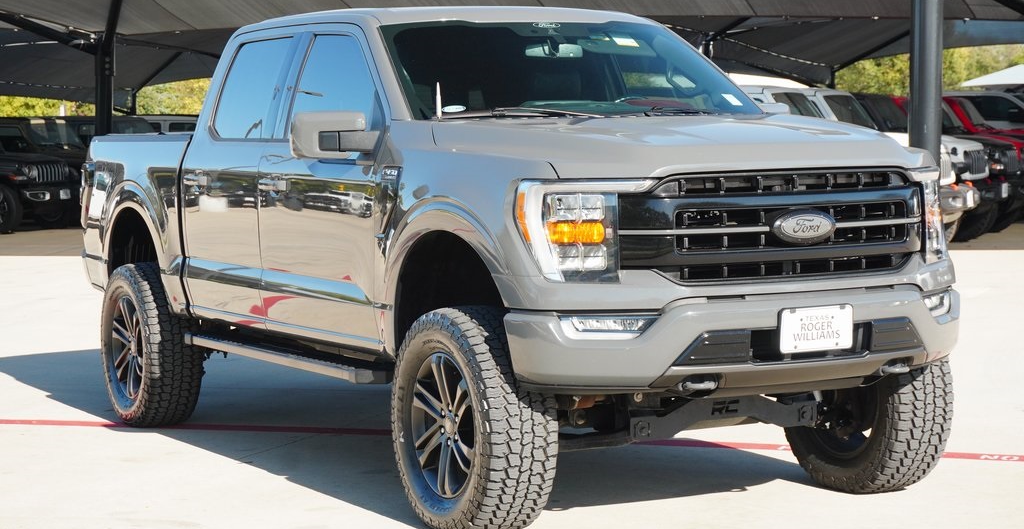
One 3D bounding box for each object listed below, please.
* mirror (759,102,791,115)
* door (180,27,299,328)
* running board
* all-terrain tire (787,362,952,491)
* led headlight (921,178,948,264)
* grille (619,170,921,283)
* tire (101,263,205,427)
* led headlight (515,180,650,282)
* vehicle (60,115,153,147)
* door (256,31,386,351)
[{"bbox_3d":[1.166,-0.607,9.212,0.265,0.200,0.180,-3,4,-28],"label":"mirror"},{"bbox_3d":[-1.241,-0.404,9.641,0.270,1.345,1.060,-3,4,-28],"label":"door"},{"bbox_3d":[-1.018,0.394,9.197,0.180,0.075,2.050,-3,4,-28],"label":"running board"},{"bbox_3d":[1.423,0.501,8.449,0.295,0.846,0.846,-3,4,-28],"label":"all-terrain tire"},{"bbox_3d":[1.580,-0.185,7.883,0.310,0.350,0.310,-3,4,-28],"label":"led headlight"},{"bbox_3d":[0.984,-0.136,7.354,1.320,0.385,0.150,-3,4,-28],"label":"grille"},{"bbox_3d":[-1.893,0.414,10.885,0.312,0.833,0.843,-3,4,-28],"label":"tire"},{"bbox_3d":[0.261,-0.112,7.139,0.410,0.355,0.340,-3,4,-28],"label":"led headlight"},{"bbox_3d":[-8.200,-2.000,41.800,4.700,1.900,1.900,1,4,33],"label":"vehicle"},{"bbox_3d":[-0.715,-0.355,8.648,0.270,1.340,1.300,-3,4,-28],"label":"door"}]

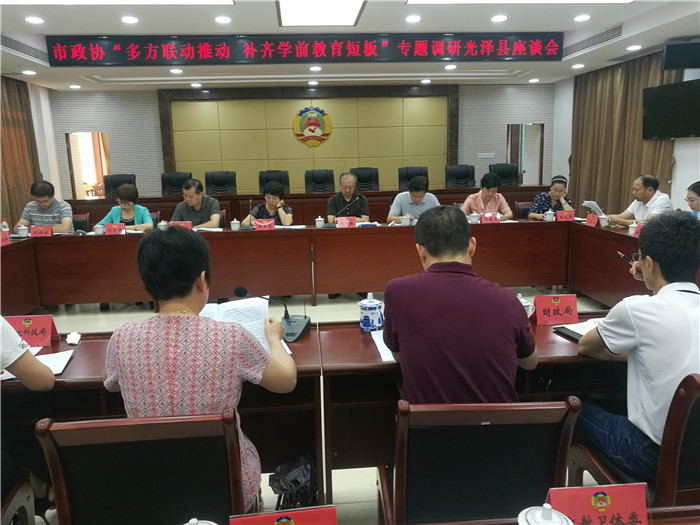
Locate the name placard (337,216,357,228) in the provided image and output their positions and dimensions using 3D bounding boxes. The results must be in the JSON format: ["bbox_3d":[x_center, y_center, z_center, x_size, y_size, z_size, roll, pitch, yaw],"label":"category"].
[{"bbox_3d":[-0.027,-0.388,5.267,0.180,0.100,0.090,-2,11,-4],"label":"name placard"}]

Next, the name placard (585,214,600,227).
[{"bbox_3d":[2.220,-0.379,4.972,0.090,0.100,0.180,-2,11,-4],"label":"name placard"}]

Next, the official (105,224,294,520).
[{"bbox_3d":[-0.439,0.480,1.644,0.540,1.200,0.720,-2,10,-1],"label":"official"}]

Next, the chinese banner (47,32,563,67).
[{"bbox_3d":[-0.563,-3.262,8.350,7.844,0.428,0.080,-2,11,-4],"label":"chinese banner"}]

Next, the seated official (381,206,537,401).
[{"bbox_3d":[0.331,0.467,1.723,0.500,1.280,0.700,-2,11,-4],"label":"seated official"}]

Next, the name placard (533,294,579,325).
[{"bbox_3d":[0.808,0.181,2.159,0.170,0.107,0.090,-2,10,-4],"label":"name placard"}]

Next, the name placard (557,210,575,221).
[{"bbox_3d":[2.090,-0.455,5.307,0.178,0.100,0.085,-2,10,-4],"label":"name placard"}]

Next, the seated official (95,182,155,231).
[{"bbox_3d":[-2.185,-0.159,5.329,0.530,1.200,0.720,-2,10,-4],"label":"seated official"}]

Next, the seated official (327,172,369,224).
[{"bbox_3d":[-0.021,-0.305,5.817,0.470,1.270,0.680,-2,11,-4],"label":"seated official"}]

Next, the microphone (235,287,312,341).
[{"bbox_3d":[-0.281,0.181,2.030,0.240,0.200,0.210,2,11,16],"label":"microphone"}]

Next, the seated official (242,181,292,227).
[{"bbox_3d":[-0.849,-0.253,5.771,0.500,1.220,0.680,-2,11,-4],"label":"seated official"}]

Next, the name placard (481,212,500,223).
[{"bbox_3d":[1.388,-0.443,5.398,0.180,0.100,0.090,-2,11,-4],"label":"name placard"}]

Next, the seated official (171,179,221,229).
[{"bbox_3d":[-1.582,-0.243,5.723,0.500,1.250,0.680,1,11,10],"label":"seated official"}]

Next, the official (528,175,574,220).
[{"bbox_3d":[2.083,-0.303,5.630,0.490,1.190,0.720,-2,10,-1],"label":"official"}]

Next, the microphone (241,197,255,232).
[{"bbox_3d":[-0.970,-0.457,5.164,0.125,0.290,0.170,-2,10,-4],"label":"microphone"}]

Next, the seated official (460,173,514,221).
[{"bbox_3d":[1.470,-0.344,5.910,0.550,1.250,0.680,-1,11,1],"label":"seated official"}]

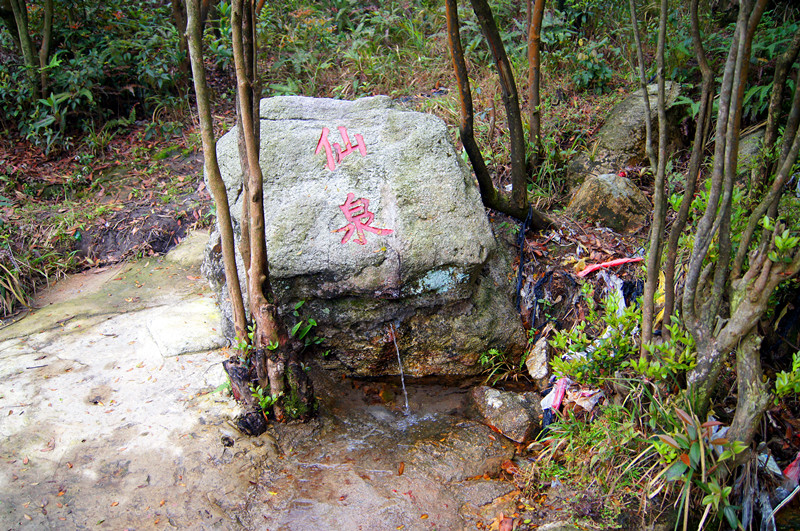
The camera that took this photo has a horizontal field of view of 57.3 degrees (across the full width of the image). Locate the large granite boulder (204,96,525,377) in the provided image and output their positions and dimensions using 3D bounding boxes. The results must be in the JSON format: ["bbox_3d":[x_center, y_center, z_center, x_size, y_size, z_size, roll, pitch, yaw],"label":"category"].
[{"bbox_3d":[-0.200,-0.214,3.775,1.380,1.180,1.080,-3,20,-9],"label":"large granite boulder"}]

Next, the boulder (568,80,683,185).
[{"bbox_3d":[1.650,-0.981,5.443,0.820,0.660,0.800,6,21,16],"label":"boulder"}]

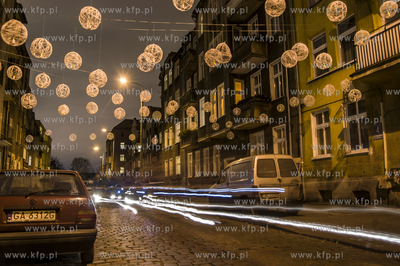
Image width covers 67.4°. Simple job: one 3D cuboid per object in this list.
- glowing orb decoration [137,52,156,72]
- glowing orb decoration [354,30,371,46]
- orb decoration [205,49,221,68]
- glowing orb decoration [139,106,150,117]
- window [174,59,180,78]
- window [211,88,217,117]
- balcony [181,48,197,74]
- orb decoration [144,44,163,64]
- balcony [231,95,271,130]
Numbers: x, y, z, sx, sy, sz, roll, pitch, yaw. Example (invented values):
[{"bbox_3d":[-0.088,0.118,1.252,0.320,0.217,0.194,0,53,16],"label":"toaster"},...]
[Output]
[{"bbox_3d":[-1.167,-1.537,6.515,0.400,0.400,0.400,3,-10,-22],"label":"glowing orb decoration"},{"bbox_3d":[4.469,-2.605,8.227,0.420,0.420,0.420,5,-12,-23],"label":"glowing orb decoration"},{"bbox_3d":[0.276,-1.683,6.735,0.400,0.400,0.400,-1,-10,0],"label":"orb decoration"},{"bbox_3d":[-2.342,-0.907,12.648,0.460,0.460,0.460,-1,-10,0],"label":"glowing orb decoration"},{"bbox_3d":[-2.473,-6.874,32.112,0.150,1.700,1.400,3,-10,-22],"label":"window"},{"bbox_3d":[1.049,-2.168,22.138,0.150,2.109,1.046,5,-12,-23],"label":"window"},{"bbox_3d":[-0.789,-6.449,27.282,1.050,1.100,2.800,3,-10,-22],"label":"balcony"},{"bbox_3d":[-0.994,-1.705,6.484,0.399,0.411,0.399,-1,-9,0],"label":"orb decoration"},{"bbox_3d":[2.774,-0.983,16.786,0.942,1.083,2.559,3,-10,-20],"label":"balcony"}]

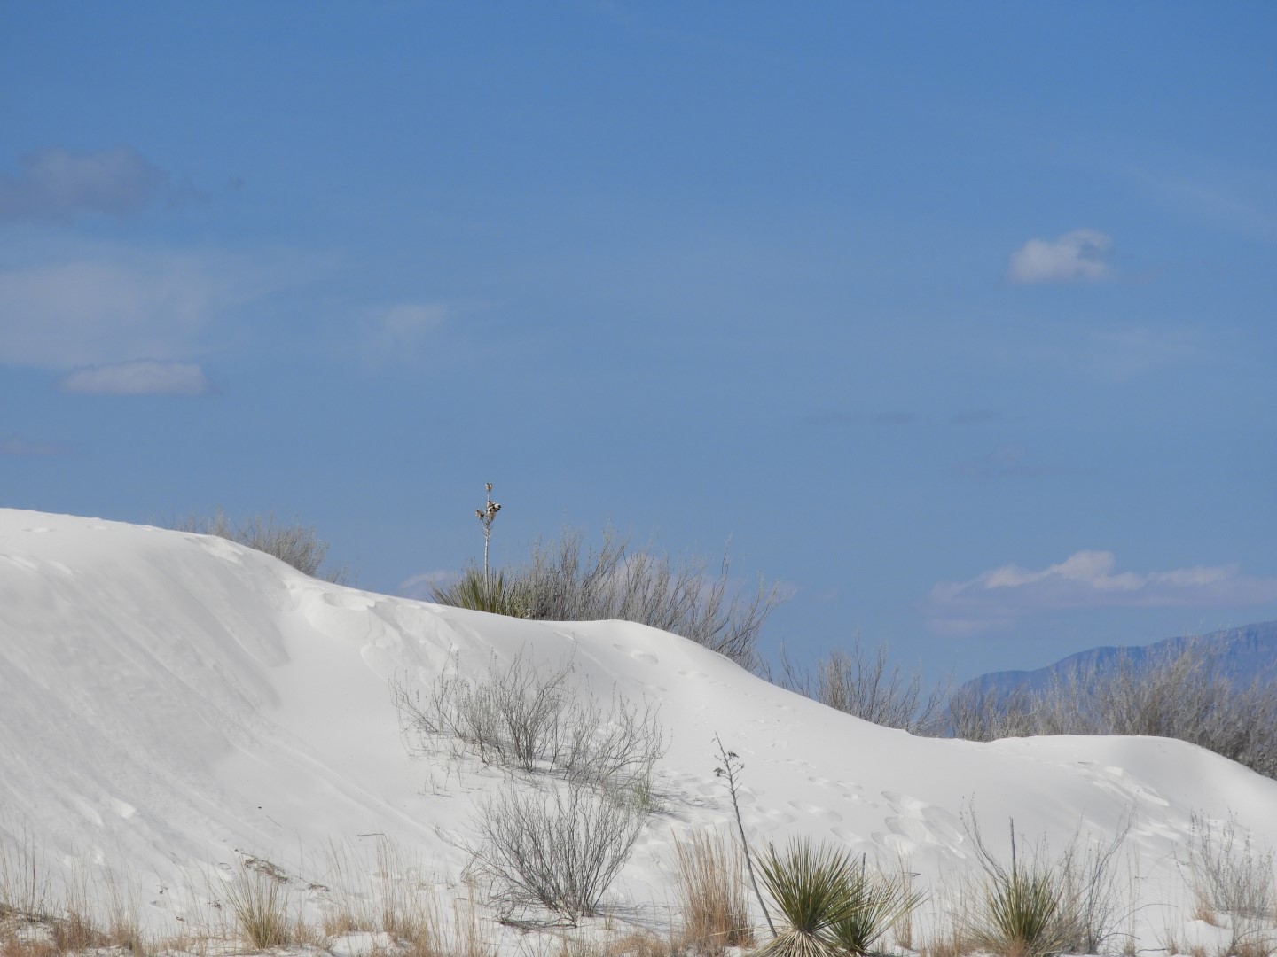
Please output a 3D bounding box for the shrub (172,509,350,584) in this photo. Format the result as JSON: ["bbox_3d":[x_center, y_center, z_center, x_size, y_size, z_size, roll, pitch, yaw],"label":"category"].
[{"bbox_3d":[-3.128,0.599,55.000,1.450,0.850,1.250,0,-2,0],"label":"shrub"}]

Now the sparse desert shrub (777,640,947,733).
[{"bbox_3d":[1.863,1.756,55.000,1.450,0.950,1.300,0,-2,0],"label":"sparse desert shrub"}]

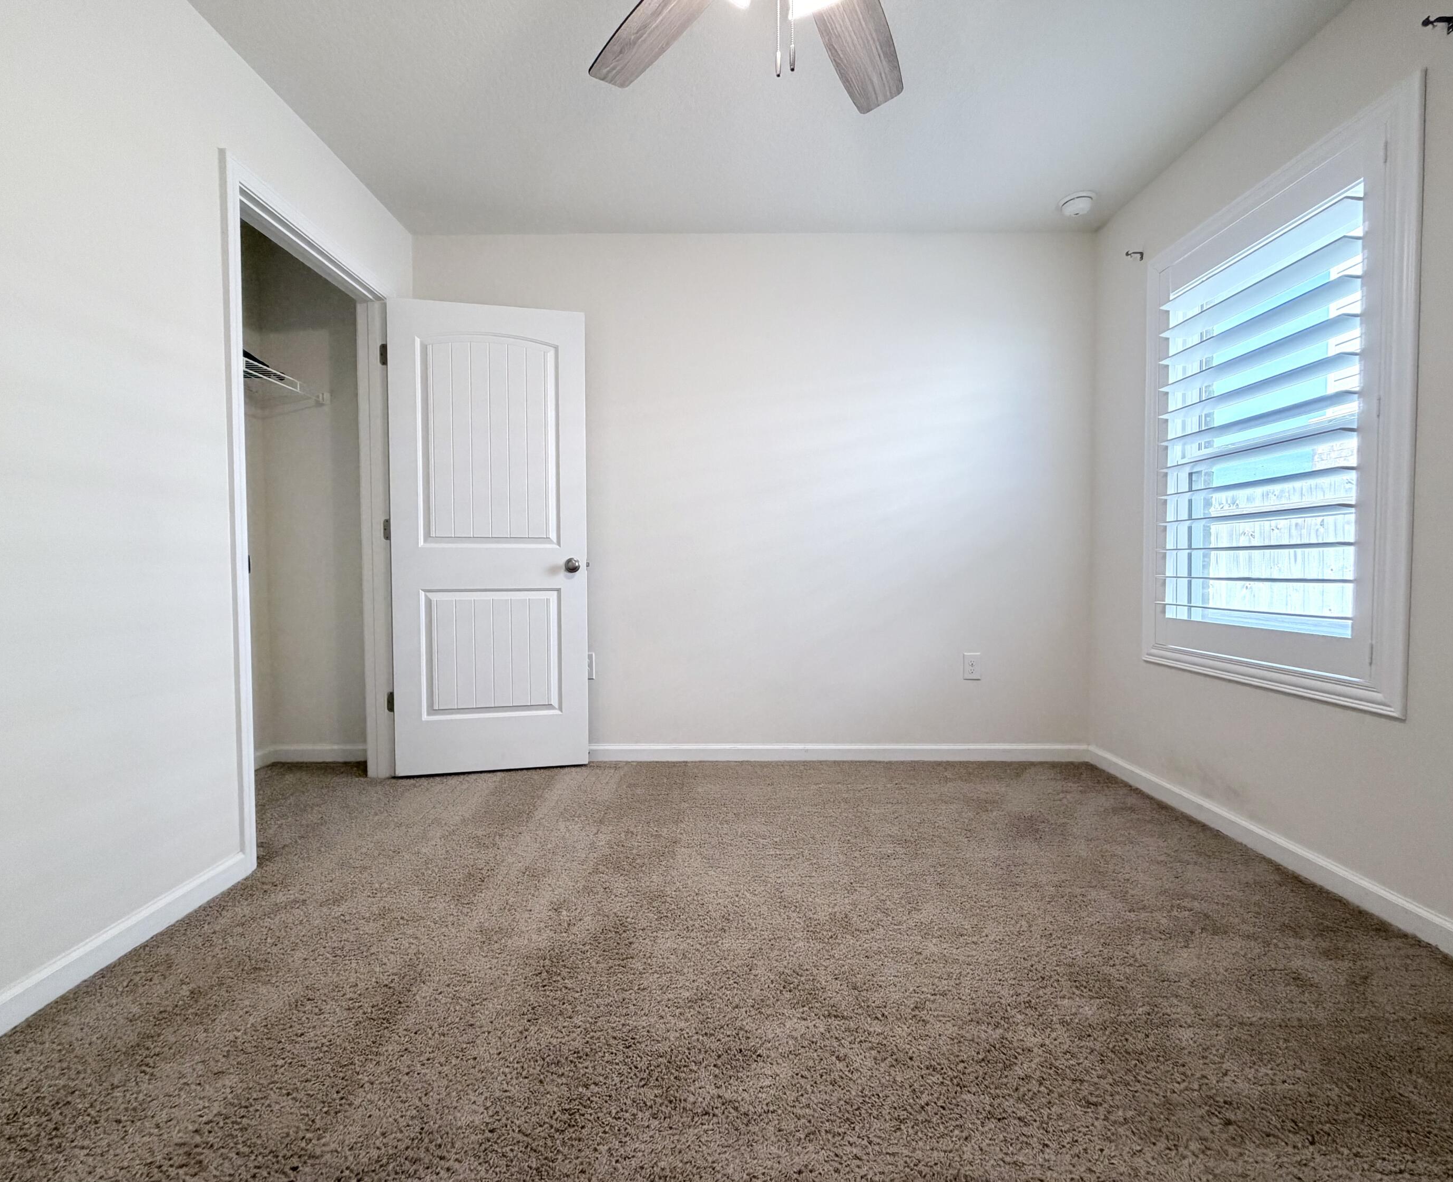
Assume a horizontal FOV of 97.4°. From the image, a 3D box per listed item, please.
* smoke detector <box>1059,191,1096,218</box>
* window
[{"bbox_3d":[1.453,-1.602,2.647,0.142,0.050,0.142,0,2,0],"label":"smoke detector"},{"bbox_3d":[1.711,-0.487,2.052,0.090,1.570,0.990,0,2,0],"label":"window"}]

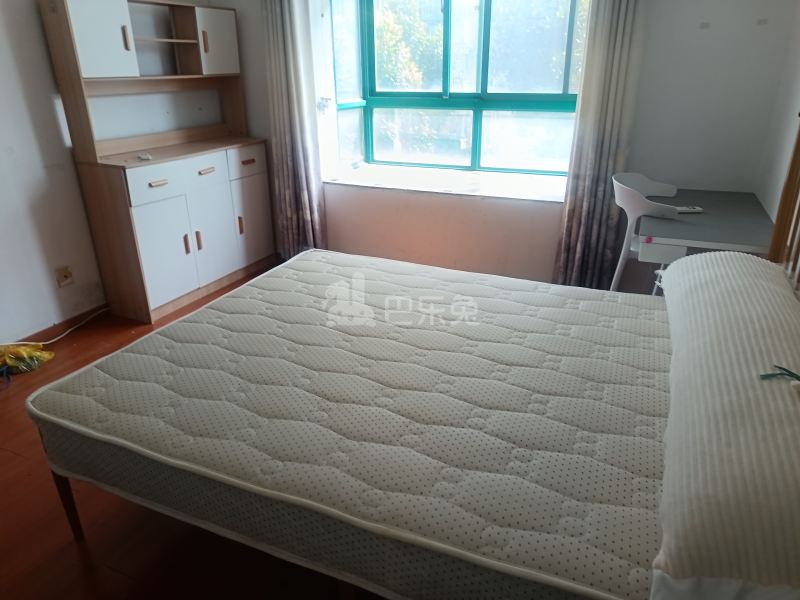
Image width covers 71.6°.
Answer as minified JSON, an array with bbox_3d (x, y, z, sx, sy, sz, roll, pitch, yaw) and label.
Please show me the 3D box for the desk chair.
[{"bbox_3d":[1.225,-0.137,2.673,0.500,0.835,0.540,9,24,22],"label":"desk chair"}]

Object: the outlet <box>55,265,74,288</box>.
[{"bbox_3d":[-1.880,-0.128,3.111,0.020,0.090,0.088,9,24,22],"label":"outlet"}]

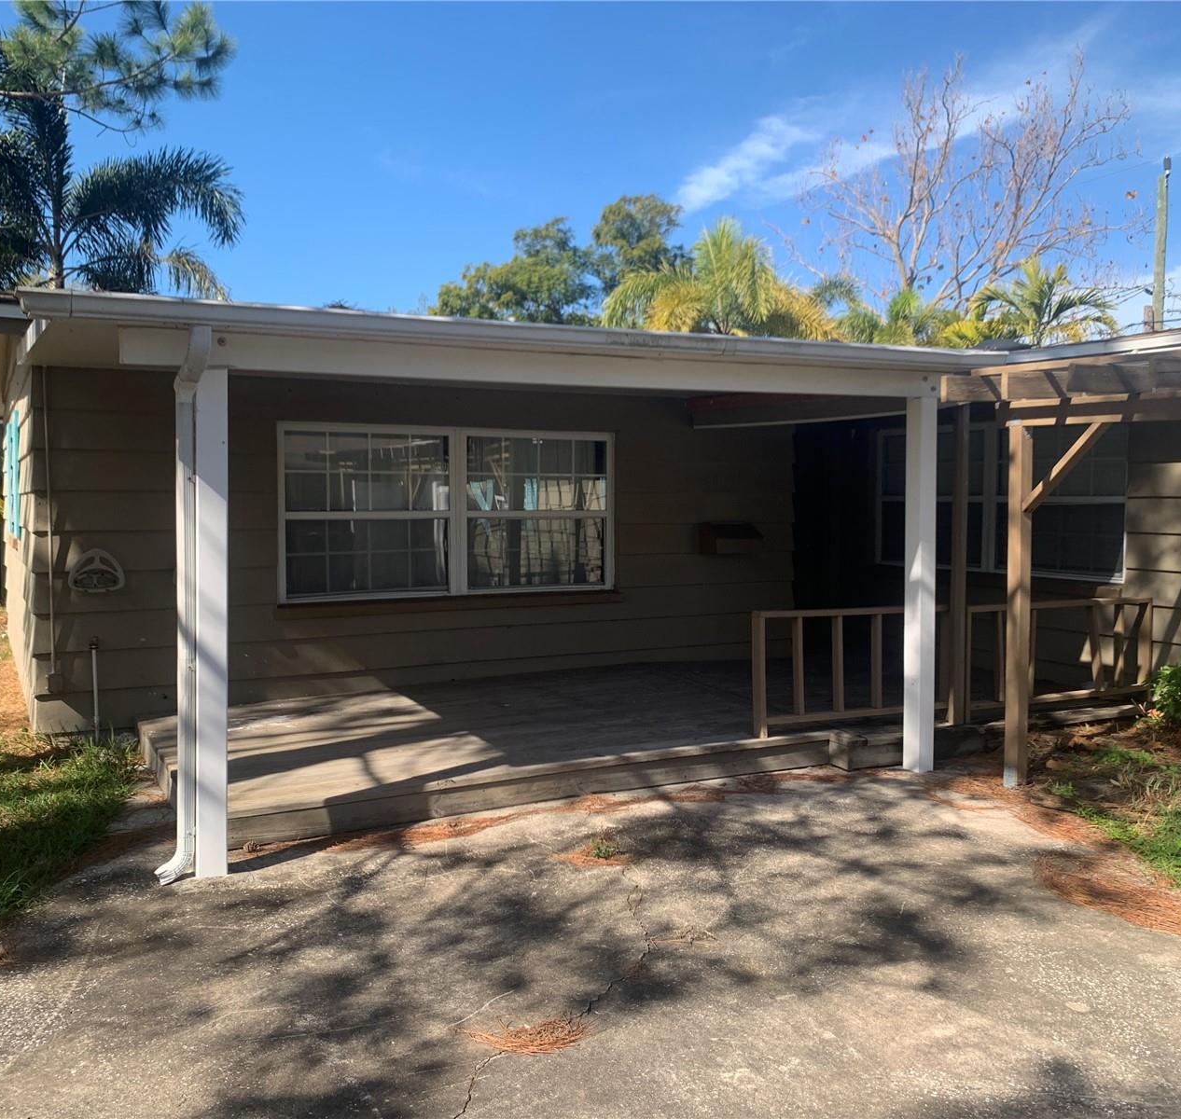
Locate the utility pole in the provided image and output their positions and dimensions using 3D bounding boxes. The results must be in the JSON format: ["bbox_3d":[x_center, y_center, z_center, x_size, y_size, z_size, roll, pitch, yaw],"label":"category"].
[{"bbox_3d":[14.172,-5.024,28.272,0.350,10.207,0.350,0,3,0],"label":"utility pole"}]

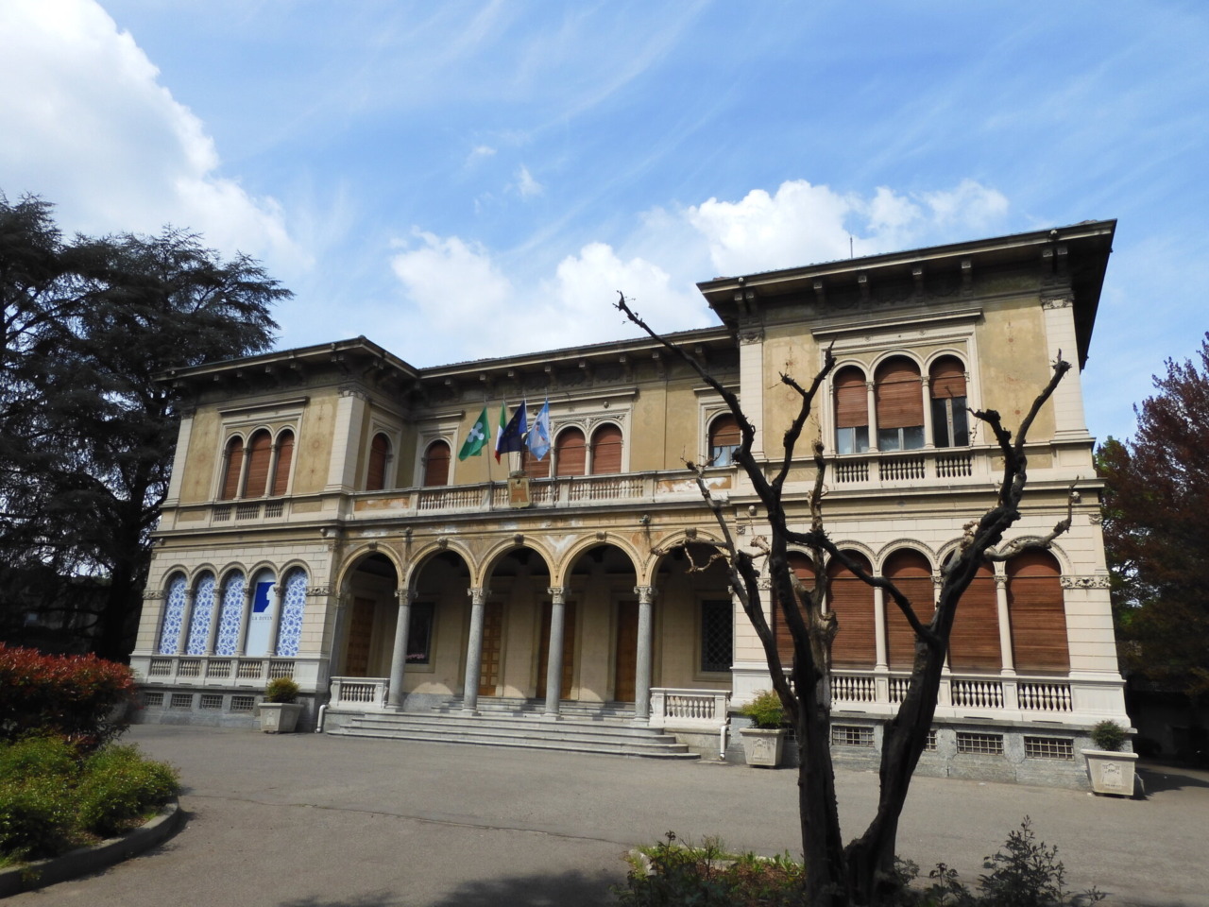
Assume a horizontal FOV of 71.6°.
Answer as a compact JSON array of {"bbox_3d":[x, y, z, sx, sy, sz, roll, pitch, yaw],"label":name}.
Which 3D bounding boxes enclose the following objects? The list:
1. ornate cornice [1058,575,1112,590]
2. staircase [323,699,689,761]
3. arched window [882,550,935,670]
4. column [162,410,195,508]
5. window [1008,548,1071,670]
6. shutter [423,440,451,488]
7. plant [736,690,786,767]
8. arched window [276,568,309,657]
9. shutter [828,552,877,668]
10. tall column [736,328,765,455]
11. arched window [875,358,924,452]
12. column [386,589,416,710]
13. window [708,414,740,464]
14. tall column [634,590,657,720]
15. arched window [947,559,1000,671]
[{"bbox_3d":[9.896,2.662,17.277,0.897,0.271,0.200,-4,-17,23],"label":"ornate cornice"},{"bbox_3d":[-2.585,6.836,21.405,10.300,1.050,2.400,-5,-17,23],"label":"staircase"},{"bbox_3d":[6.664,3.398,18.284,1.030,2.575,0.091,-4,-16,23],"label":"arched window"},{"bbox_3d":[-14.341,0.178,28.534,0.689,3.444,0.283,-5,-17,23],"label":"column"},{"bbox_3d":[9.023,3.254,17.528,1.030,2.640,0.250,-5,-17,23],"label":"window"},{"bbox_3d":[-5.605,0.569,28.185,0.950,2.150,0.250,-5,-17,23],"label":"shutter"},{"bbox_3d":[3.435,5.952,18.197,0.850,1.530,0.850,-5,-17,23],"label":"plant"},{"bbox_3d":[-9.312,4.724,25.113,0.861,2.632,0.172,-5,-17,23],"label":"arched window"},{"bbox_3d":[5.635,3.540,19.066,1.030,2.624,0.090,-4,-17,23],"label":"shutter"},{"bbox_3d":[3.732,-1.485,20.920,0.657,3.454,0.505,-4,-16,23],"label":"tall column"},{"bbox_3d":[6.929,-1.212,19.806,0.975,2.300,0.250,-5,-17,23],"label":"arched window"},{"bbox_3d":[-5.709,5.426,23.419,0.406,3.235,0.406,-5,-17,23],"label":"column"},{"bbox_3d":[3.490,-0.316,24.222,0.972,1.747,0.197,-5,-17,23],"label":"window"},{"bbox_3d":[0.956,4.907,20.588,0.406,3.284,0.406,-5,-17,23],"label":"tall column"},{"bbox_3d":[7.879,3.348,18.015,1.020,2.620,0.250,-5,-17,23],"label":"arched window"}]

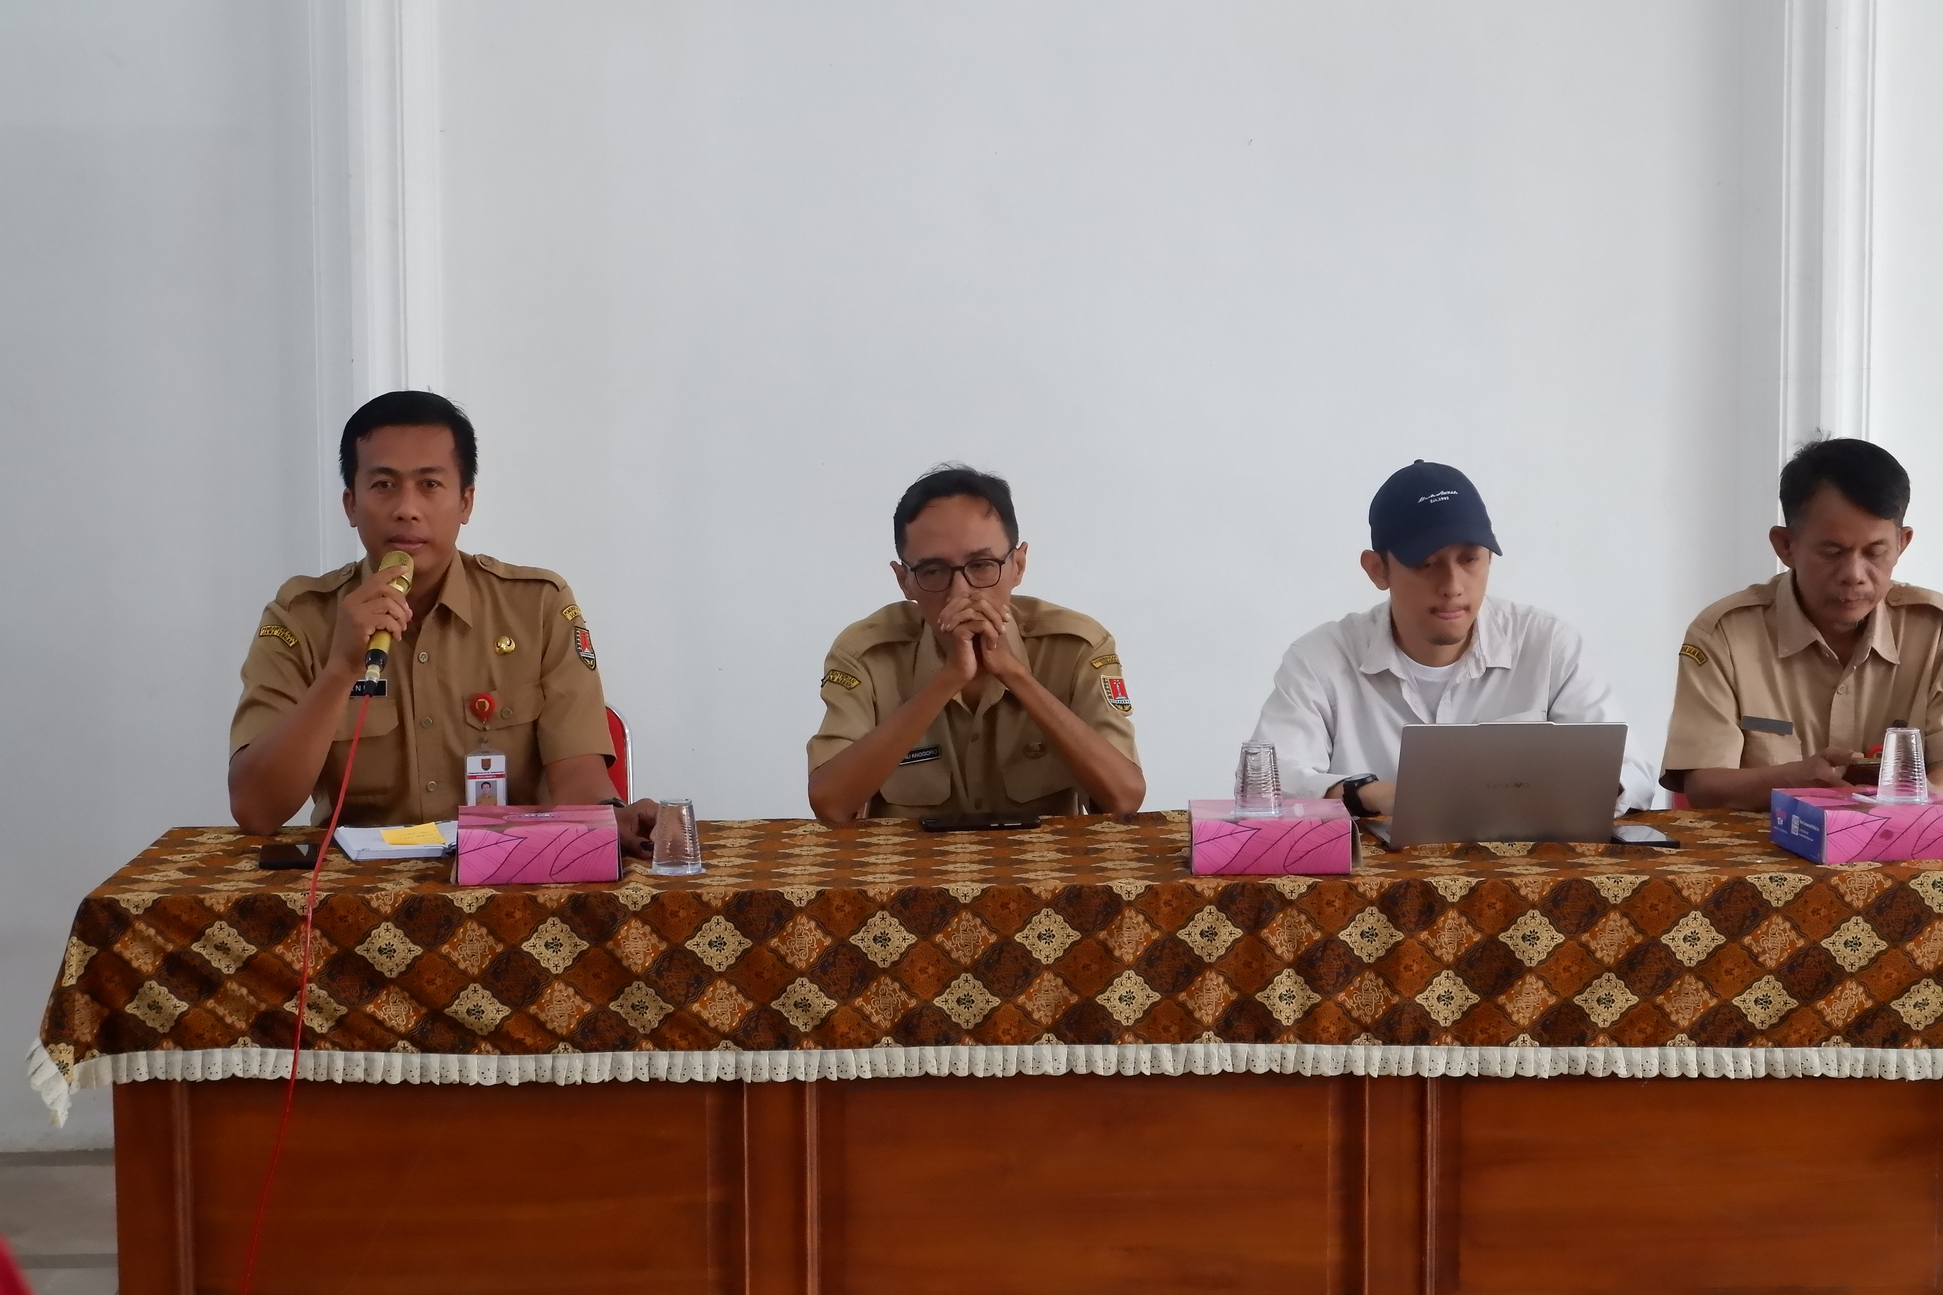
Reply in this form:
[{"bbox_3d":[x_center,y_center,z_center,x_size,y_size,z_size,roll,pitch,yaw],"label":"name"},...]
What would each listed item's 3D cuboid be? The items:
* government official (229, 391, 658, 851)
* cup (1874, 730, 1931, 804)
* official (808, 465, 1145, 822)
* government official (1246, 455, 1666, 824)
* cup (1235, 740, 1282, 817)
[{"bbox_3d":[-0.731,0.331,5.201,0.623,1.383,0.740,-1,5,-6],"label":"government official"},{"bbox_3d":[1.247,0.159,4.909,0.067,0.094,0.067,0,5,0],"label":"cup"},{"bbox_3d":[0.008,0.369,5.365,0.478,1.273,0.740,-1,5,-3],"label":"official"},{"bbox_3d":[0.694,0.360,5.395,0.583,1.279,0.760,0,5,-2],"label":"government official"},{"bbox_3d":[0.375,0.172,4.801,0.064,0.093,0.064,0,5,0],"label":"cup"}]

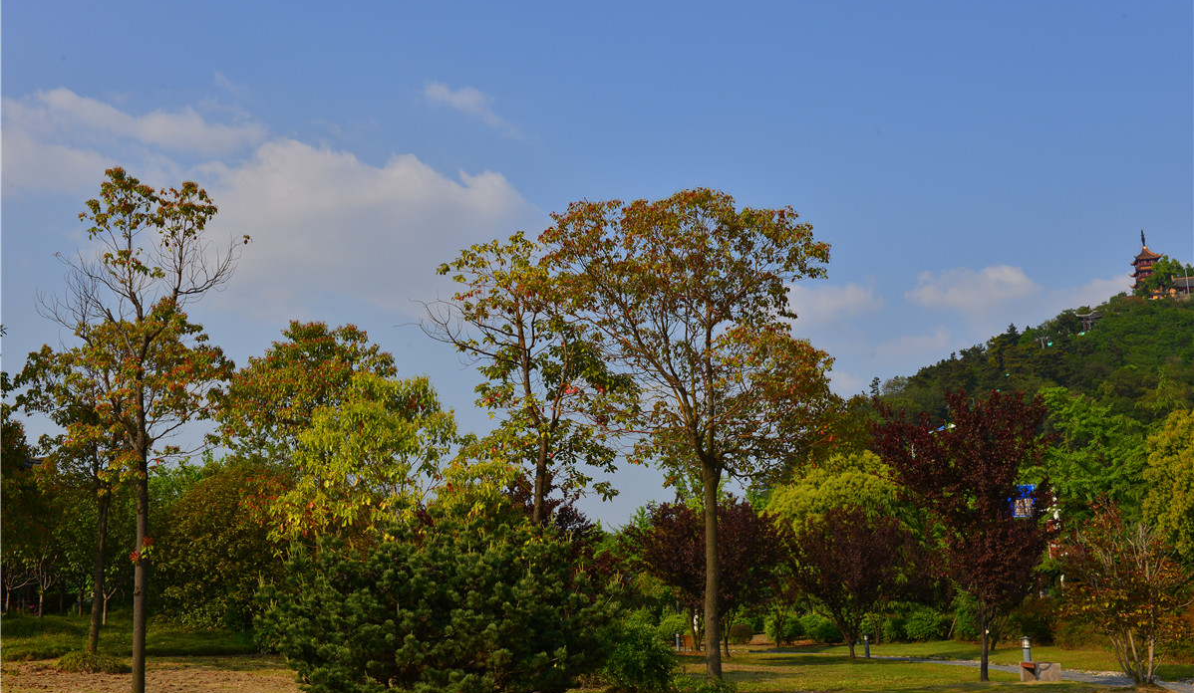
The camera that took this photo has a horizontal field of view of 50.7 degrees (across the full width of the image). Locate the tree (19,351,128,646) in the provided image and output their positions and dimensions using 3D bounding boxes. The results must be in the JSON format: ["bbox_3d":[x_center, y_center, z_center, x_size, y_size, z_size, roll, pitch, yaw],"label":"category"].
[{"bbox_3d":[-12.397,3.764,29.907,2.671,7.874,2.671,-1,-12,0],"label":"tree"}]

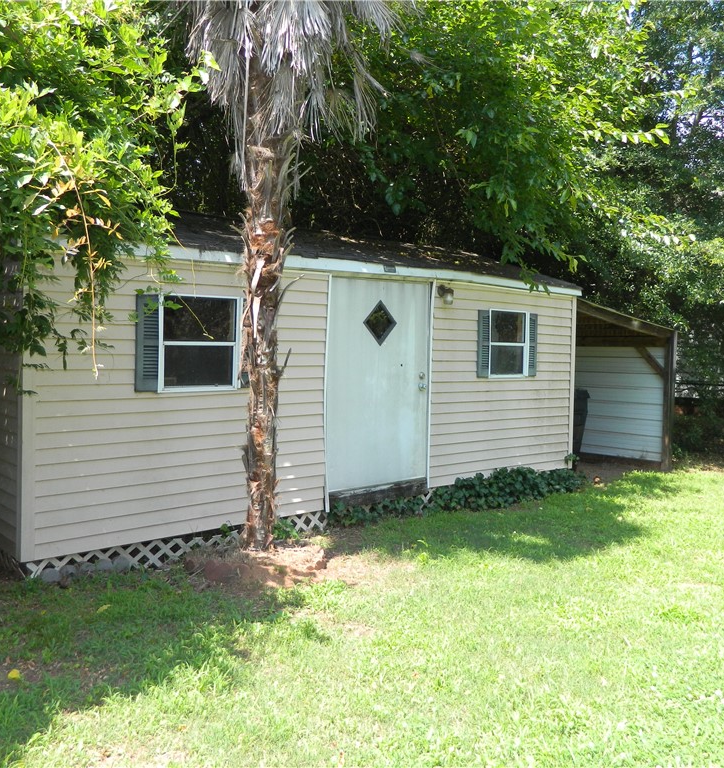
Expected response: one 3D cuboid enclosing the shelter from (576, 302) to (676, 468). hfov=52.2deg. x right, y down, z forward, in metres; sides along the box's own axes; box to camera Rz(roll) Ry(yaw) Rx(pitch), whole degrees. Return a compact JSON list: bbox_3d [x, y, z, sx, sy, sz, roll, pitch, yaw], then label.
[{"bbox_3d":[2.649,0.032,10.556,2.544,2.226,2.624,-2,4,-41],"label":"shelter"}]

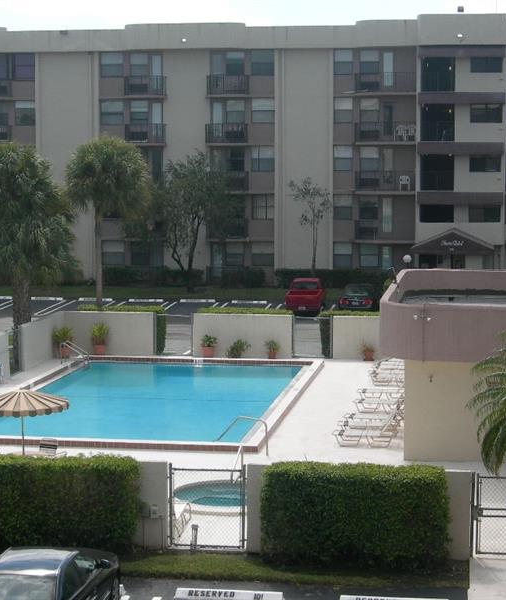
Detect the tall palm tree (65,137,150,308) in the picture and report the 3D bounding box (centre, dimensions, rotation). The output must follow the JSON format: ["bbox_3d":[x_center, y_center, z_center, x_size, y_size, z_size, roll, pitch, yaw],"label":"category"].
[{"bbox_3d":[-5.435,-2.085,53.035,3.244,8.076,3.244,1,7,9],"label":"tall palm tree"}]

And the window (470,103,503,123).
[{"bbox_3d":[12.737,-10.171,76.800,1.756,1.053,0.150,1,6,9],"label":"window"}]

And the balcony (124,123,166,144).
[{"bbox_3d":[-6.095,-9.435,80.448,2.306,1.239,1.034,1,6,9],"label":"balcony"}]

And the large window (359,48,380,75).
[{"bbox_3d":[6.545,-13.348,79.000,1.100,1.400,0.120,1,5,10],"label":"large window"}]

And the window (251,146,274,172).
[{"bbox_3d":[0.605,-7.989,79.858,1.293,1.436,0.150,1,5,9],"label":"window"}]

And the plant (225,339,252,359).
[{"bbox_3d":[-0.528,1.766,51.348,0.892,0.728,0.785,1,6,9],"label":"plant"}]

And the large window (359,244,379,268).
[{"bbox_3d":[6.598,-2.478,79.445,1.069,1.342,0.150,1,5,9],"label":"large window"}]

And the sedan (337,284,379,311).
[{"bbox_3d":[5.470,-0.221,71.349,1.790,1.420,4.700,1,5,10],"label":"sedan"}]

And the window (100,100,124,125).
[{"bbox_3d":[-8.063,-10.744,80.942,1.385,1.423,0.150,1,5,9],"label":"window"}]

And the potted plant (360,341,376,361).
[{"bbox_3d":[4.234,1.877,52.092,0.600,0.767,0.600,1,5,8],"label":"potted plant"}]

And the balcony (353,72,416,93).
[{"bbox_3d":[7.304,-11.883,77.687,3.344,1.163,1.300,1,6,9],"label":"balcony"}]

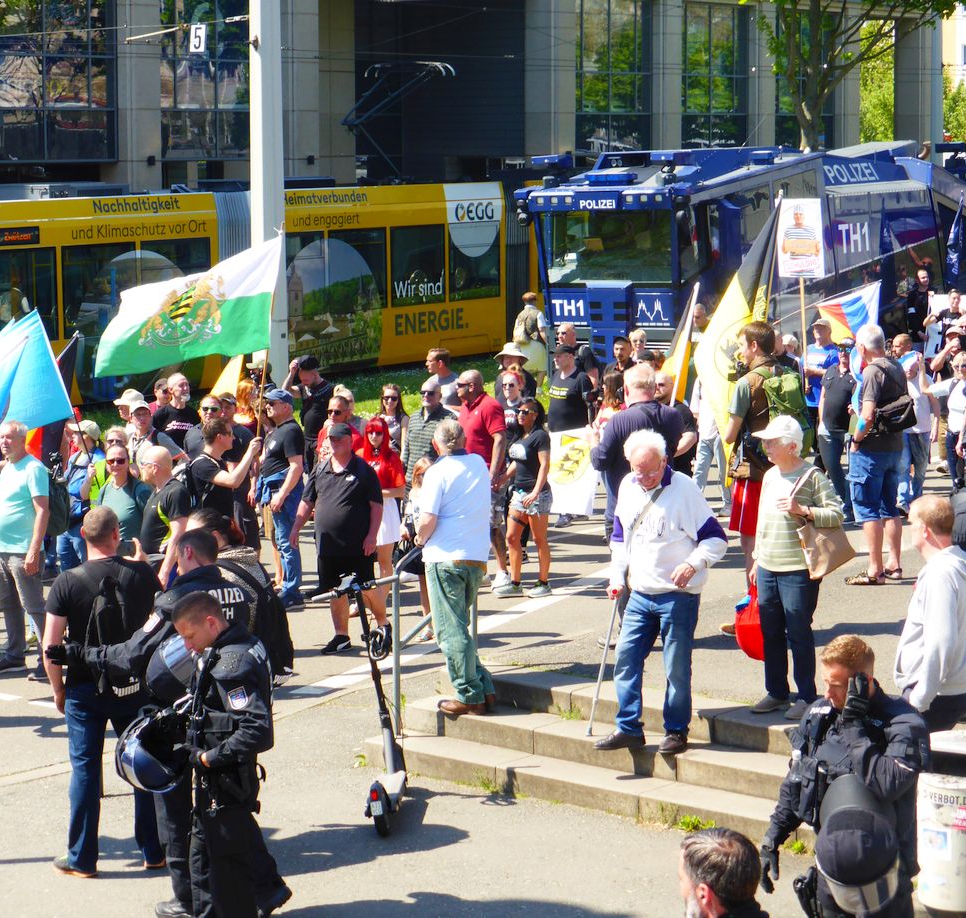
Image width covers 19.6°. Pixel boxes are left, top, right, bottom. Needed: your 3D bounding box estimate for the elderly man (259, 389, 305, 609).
[{"bbox_3d":[-1.578,0.306,22.195,0.350,1.722,0.500,-4,7,-30],"label":"elderly man"}]

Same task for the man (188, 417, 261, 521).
[{"bbox_3d":[-1.901,0.568,20.096,0.500,1.740,0.520,-1,6,-12],"label":"man"}]

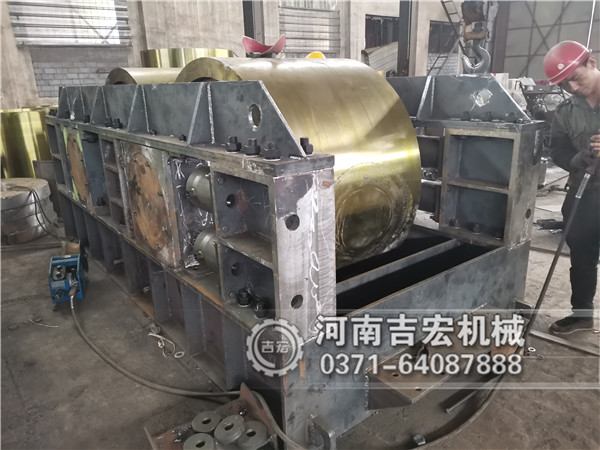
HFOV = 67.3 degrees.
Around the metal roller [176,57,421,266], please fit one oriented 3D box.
[{"bbox_3d":[-0.112,-0.359,3.143,1.090,1.490,1.490,-15,21,-35],"label":"metal roller"}]

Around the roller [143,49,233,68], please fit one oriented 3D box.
[{"bbox_3d":[-1.887,-2.395,7.817,1.500,1.120,1.500,-15,21,-35],"label":"roller"}]

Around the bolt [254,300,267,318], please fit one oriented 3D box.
[{"bbox_3d":[-0.176,0.377,2.002,0.054,0.066,0.054,-15,21,-35],"label":"bolt"}]

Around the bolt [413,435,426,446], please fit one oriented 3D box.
[{"bbox_3d":[0.521,0.937,1.960,0.047,0.030,0.049,15,23,41],"label":"bolt"}]

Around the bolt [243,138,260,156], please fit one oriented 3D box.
[{"bbox_3d":[-0.179,-0.288,1.677,0.057,0.058,0.057,-14,22,-36],"label":"bolt"}]

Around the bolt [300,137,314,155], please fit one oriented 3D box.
[{"bbox_3d":[0.020,-0.296,1.685,0.057,0.061,0.057,-14,22,-36],"label":"bolt"}]

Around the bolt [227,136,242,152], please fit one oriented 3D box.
[{"bbox_3d":[-0.270,-0.330,1.842,0.055,0.062,0.055,-15,21,-35],"label":"bolt"}]

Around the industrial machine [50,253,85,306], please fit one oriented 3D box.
[{"bbox_3d":[-1.765,0.388,3.431,0.220,0.330,0.380,-8,18,-20],"label":"industrial machine"}]

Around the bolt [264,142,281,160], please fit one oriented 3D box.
[{"bbox_3d":[-0.098,-0.258,1.583,0.057,0.054,0.057,-14,22,-36],"label":"bolt"}]

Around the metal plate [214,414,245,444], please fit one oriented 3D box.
[{"bbox_3d":[-0.299,0.878,1.938,0.134,0.021,0.134,-18,20,6],"label":"metal plate"}]

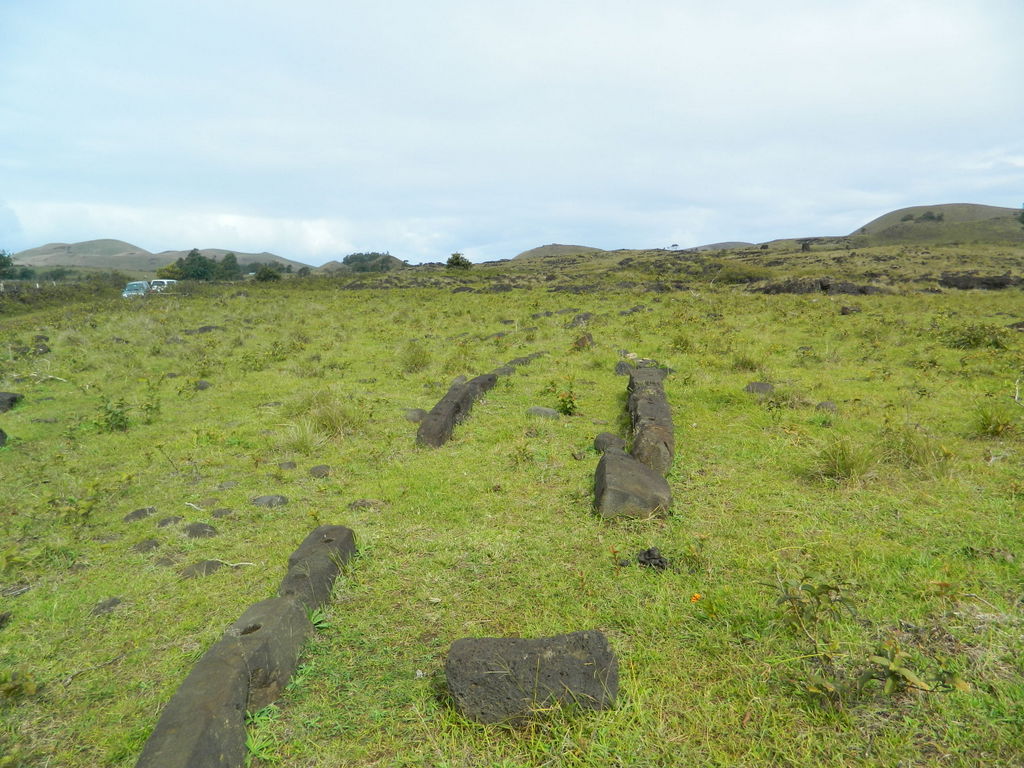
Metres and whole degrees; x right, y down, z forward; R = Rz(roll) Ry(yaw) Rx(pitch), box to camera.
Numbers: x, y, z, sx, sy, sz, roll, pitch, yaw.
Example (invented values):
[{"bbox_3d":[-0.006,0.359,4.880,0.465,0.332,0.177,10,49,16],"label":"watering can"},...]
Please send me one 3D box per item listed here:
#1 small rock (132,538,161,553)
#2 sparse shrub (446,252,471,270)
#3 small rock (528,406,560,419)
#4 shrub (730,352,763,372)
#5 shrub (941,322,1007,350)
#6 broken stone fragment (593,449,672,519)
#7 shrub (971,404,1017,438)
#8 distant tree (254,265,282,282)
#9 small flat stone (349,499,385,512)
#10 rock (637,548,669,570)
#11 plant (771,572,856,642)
[{"bbox_3d":[-2.002,0.887,4.050,0.150,0.060,0.110,-4,10,-26],"label":"small rock"},{"bbox_3d":[-5.426,-12.424,75.000,2.400,1.850,2.400,0,9,0],"label":"sparse shrub"},{"bbox_3d":[0.334,0.293,7.608,0.324,0.098,0.210,0,9,3],"label":"small rock"},{"bbox_3d":[3.352,-0.309,10.571,0.418,0.245,0.355,3,10,18],"label":"shrub"},{"bbox_3d":[8.077,-0.840,12.956,1.000,0.408,0.741,6,11,32],"label":"shrub"},{"bbox_3d":[0.809,0.667,4.962,0.470,0.290,0.620,0,9,0],"label":"broken stone fragment"},{"bbox_3d":[4.102,0.315,6.300,0.360,0.250,0.340,6,11,33],"label":"shrub"},{"bbox_3d":[-32.928,-14.875,100.000,3.300,2.400,3.100,-3,9,-18],"label":"distant tree"},{"bbox_3d":[-0.947,0.795,4.844,0.239,0.060,0.167,-2,9,-11],"label":"small flat stone"},{"bbox_3d":[0.743,0.918,3.909,0.150,0.080,0.125,0,9,0],"label":"rock"},{"bbox_3d":[1.182,0.876,2.900,0.320,0.220,0.280,4,10,22],"label":"plant"}]

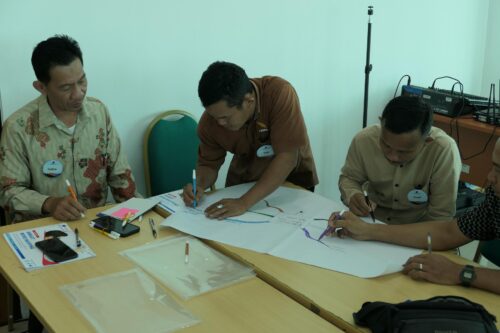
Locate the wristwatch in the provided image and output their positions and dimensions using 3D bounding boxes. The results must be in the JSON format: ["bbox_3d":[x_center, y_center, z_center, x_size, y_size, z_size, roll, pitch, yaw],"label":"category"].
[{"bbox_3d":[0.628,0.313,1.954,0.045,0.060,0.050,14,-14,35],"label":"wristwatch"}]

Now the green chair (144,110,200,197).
[{"bbox_3d":[-0.210,0.233,3.234,0.450,0.910,0.560,-11,21,-34],"label":"green chair"}]

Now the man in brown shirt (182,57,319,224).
[{"bbox_3d":[-0.012,0.182,2.820,0.500,1.260,0.760,12,20,30],"label":"man in brown shirt"}]

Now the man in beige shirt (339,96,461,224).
[{"bbox_3d":[0.502,0.337,2.460,0.500,1.200,0.680,11,20,28],"label":"man in beige shirt"}]

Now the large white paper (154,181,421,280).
[{"bbox_3d":[0.189,0.188,2.387,0.850,0.030,0.600,11,20,29],"label":"large white paper"}]

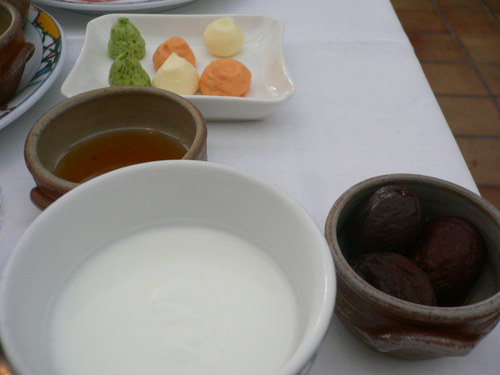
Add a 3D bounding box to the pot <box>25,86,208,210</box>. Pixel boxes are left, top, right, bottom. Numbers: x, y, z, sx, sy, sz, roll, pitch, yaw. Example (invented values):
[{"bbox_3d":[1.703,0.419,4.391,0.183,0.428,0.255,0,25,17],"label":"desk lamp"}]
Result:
[{"bbox_3d":[-0.073,-0.007,0.287,0.096,0.053,0.102,1,44,-1],"label":"pot"}]

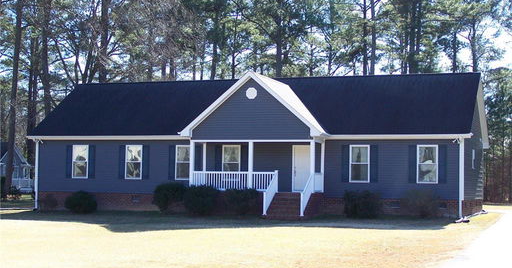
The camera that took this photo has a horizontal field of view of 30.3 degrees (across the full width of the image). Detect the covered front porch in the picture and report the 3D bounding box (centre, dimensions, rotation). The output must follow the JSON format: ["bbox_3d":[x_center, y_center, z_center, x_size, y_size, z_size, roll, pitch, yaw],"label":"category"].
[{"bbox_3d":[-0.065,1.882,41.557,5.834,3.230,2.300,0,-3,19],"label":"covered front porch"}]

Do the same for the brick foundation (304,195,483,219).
[{"bbox_3d":[6.866,3.378,44.616,6.700,0.800,8.149,0,-3,19],"label":"brick foundation"}]

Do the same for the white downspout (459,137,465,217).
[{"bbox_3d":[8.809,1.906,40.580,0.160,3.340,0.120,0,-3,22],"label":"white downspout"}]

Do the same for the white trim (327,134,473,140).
[{"bbox_3d":[6.034,0.130,40.369,6.230,0.220,0.150,0,-3,19],"label":"white trim"}]

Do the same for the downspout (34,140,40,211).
[{"bbox_3d":[-10.750,2.011,46.397,0.120,3.330,0.120,0,-3,19],"label":"downspout"}]

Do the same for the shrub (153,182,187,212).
[{"bbox_3d":[-3.872,2.950,43.064,1.560,1.350,1.400,0,-3,19],"label":"shrub"}]

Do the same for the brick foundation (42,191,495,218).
[{"bbox_3d":[0.301,3.415,46.870,20.583,0.820,8.149,0,-3,19],"label":"brick foundation"}]

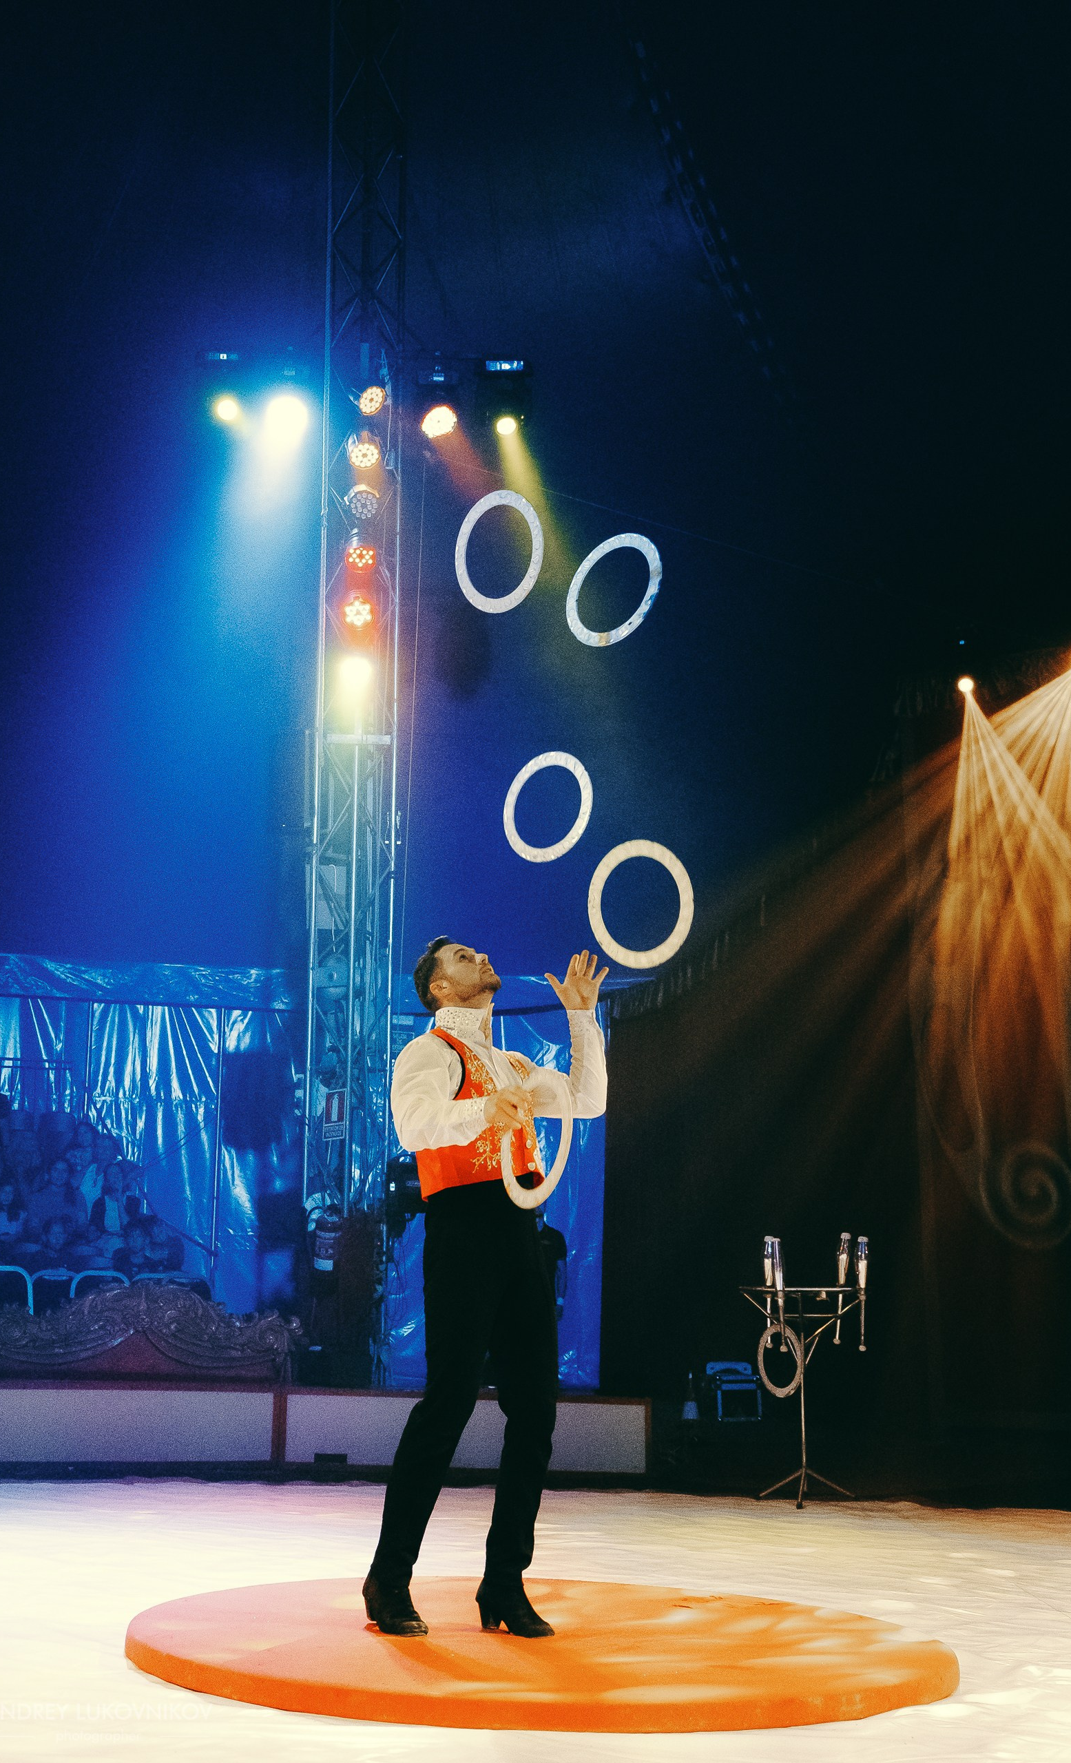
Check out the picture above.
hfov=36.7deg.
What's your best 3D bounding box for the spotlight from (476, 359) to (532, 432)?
[{"bbox_3d":[-0.224,-3.364,11.196,0.370,0.480,0.310,4,-14,-12],"label":"spotlight"}]

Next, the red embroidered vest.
[{"bbox_3d":[-0.148,0.604,4.178,0.270,0.470,0.400,-14,-19,31],"label":"red embroidered vest"}]

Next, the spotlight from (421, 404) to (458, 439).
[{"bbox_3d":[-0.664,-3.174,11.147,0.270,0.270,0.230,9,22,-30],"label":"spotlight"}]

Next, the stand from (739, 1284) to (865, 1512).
[{"bbox_3d":[1.157,2.230,7.022,0.560,0.920,0.520,1,-14,-3],"label":"stand"}]

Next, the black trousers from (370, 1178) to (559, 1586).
[{"bbox_3d":[-0.170,1.235,4.020,0.440,0.980,0.420,-10,-17,36],"label":"black trousers"}]

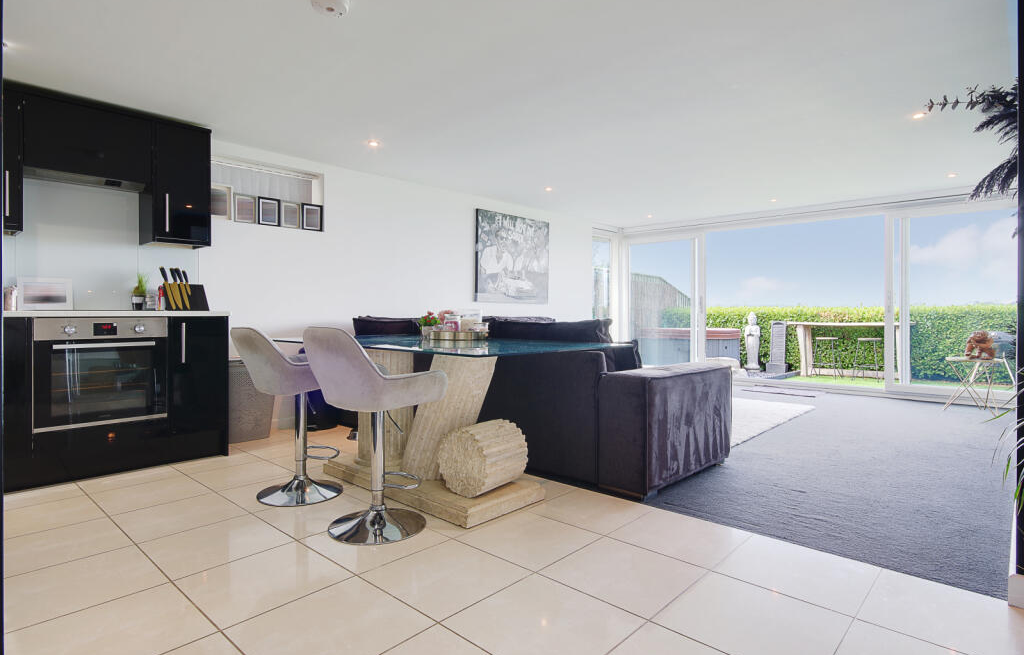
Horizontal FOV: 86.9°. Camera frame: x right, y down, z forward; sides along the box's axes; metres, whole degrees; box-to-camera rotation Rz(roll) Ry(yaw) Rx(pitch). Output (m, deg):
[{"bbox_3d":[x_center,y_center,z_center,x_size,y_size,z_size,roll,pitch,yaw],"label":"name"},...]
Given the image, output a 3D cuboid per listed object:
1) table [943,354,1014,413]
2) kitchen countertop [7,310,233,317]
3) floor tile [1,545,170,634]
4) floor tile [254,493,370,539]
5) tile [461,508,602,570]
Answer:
[{"bbox_3d":[4.409,0.555,5.142,0.440,0.520,0.440,0,1,0],"label":"table"},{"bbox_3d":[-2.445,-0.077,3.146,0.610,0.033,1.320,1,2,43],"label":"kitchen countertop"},{"bbox_3d":[-1.438,0.851,1.794,0.433,0.010,0.427,1,2,43],"label":"floor tile"},{"bbox_3d":[-0.885,0.864,2.505,0.443,0.010,0.443,1,2,42],"label":"floor tile"},{"bbox_3d":[0.067,0.839,2.151,0.433,0.010,0.427,1,2,43],"label":"tile"}]

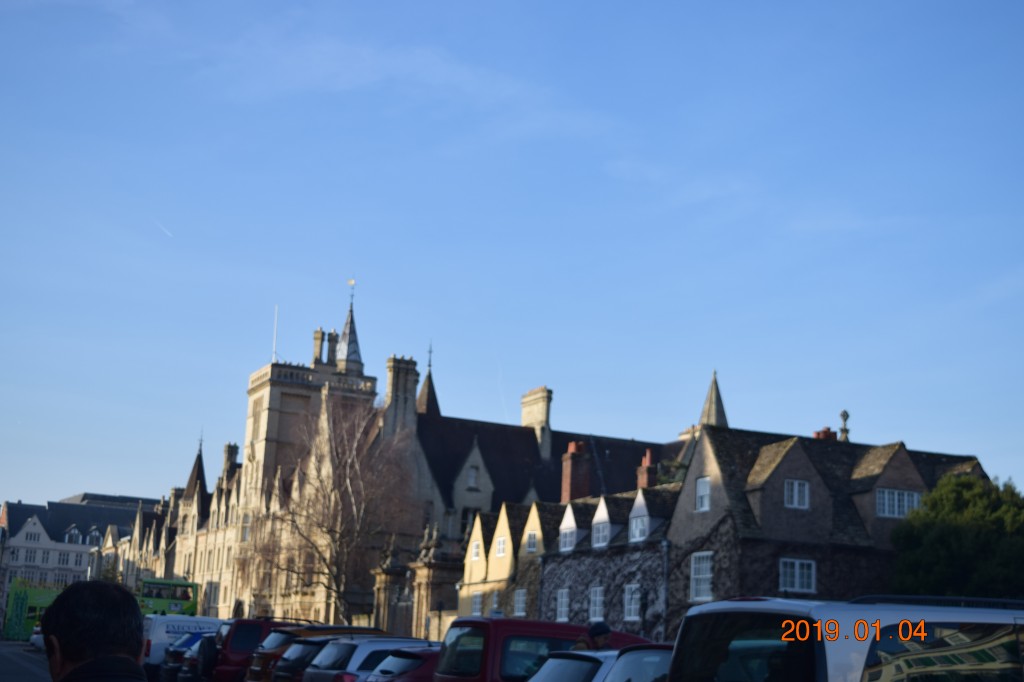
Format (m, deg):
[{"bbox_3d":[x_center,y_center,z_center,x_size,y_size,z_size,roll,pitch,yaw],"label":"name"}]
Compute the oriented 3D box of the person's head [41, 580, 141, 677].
[{"bbox_3d":[-0.814,0.582,2.820,0.180,0.235,0.215,8,-13,-25],"label":"person's head"}]

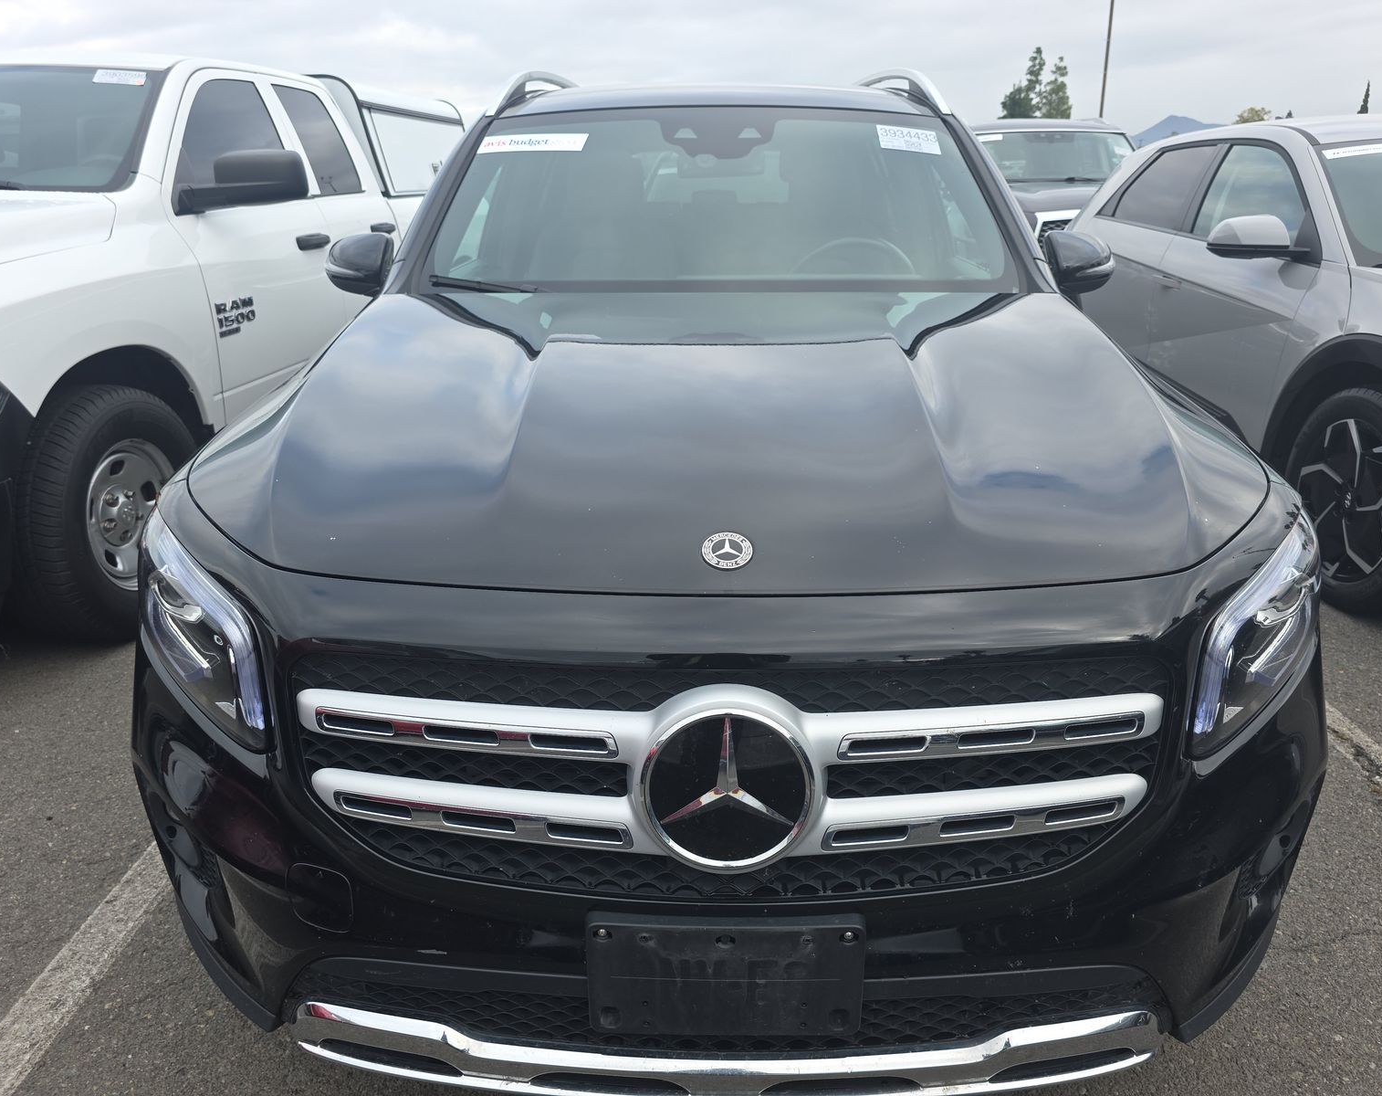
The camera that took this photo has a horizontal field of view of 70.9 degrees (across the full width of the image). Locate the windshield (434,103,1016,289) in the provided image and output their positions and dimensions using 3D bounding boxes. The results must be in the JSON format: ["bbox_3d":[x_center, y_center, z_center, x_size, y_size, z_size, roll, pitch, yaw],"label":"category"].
[{"bbox_3d":[0.070,-0.870,2.408,1.410,0.150,0.670,0,62,1],"label":"windshield"}]

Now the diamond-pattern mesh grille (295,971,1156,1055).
[{"bbox_3d":[0.045,0.554,1.171,1.040,0.105,0.075,0,16,1],"label":"diamond-pattern mesh grille"}]

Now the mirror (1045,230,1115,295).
[{"bbox_3d":[0.976,-0.722,2.465,0.200,0.165,0.140,0,21,1],"label":"mirror"}]

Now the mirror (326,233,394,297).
[{"bbox_3d":[-0.834,-0.721,2.488,0.200,0.165,0.140,0,21,1],"label":"mirror"}]

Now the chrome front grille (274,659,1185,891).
[{"bbox_3d":[0.045,0.251,1.091,1.010,0.260,0.130,0,12,1],"label":"chrome front grille"}]

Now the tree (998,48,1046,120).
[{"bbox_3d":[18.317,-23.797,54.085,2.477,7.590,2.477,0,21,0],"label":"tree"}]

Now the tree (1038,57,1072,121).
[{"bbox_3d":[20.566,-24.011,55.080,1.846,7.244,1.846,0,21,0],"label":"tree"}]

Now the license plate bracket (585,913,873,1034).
[{"bbox_3d":[0.041,0.471,1.080,0.305,0.150,0.022,0,16,1],"label":"license plate bracket"}]

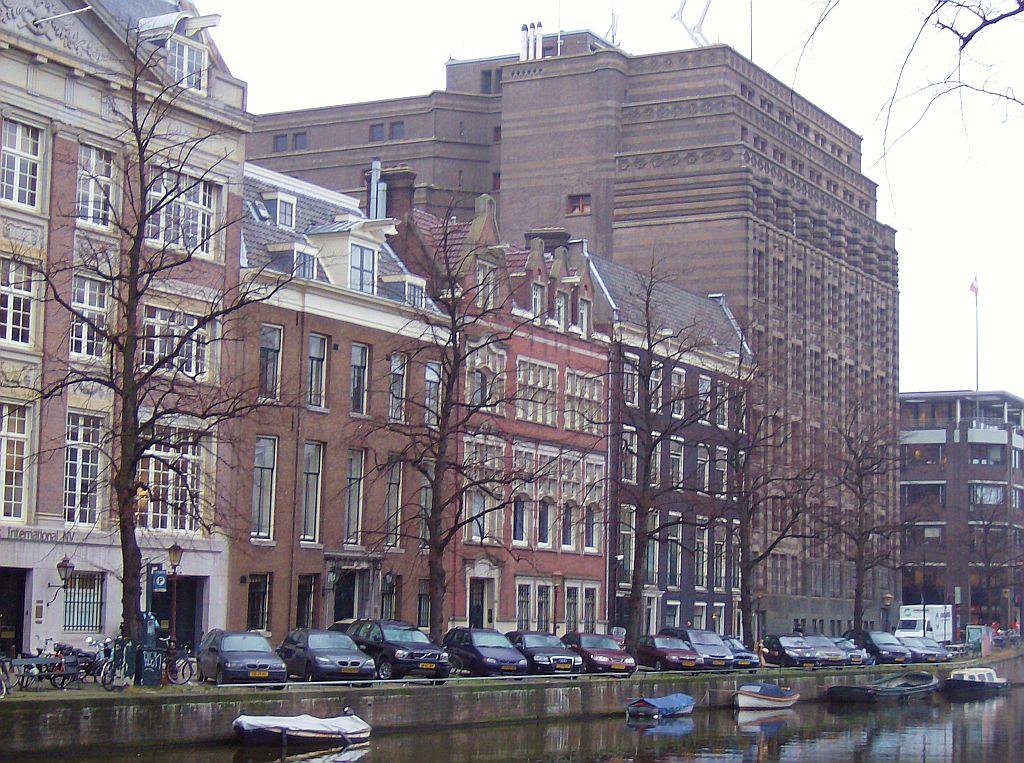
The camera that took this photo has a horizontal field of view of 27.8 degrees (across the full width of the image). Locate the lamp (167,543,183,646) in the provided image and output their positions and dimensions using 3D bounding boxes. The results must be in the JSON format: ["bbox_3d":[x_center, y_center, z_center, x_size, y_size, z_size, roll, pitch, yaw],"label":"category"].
[{"bbox_3d":[-8.906,6.118,54.444,0.420,3.710,0.420,-3,-8,30],"label":"lamp"}]

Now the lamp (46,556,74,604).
[{"bbox_3d":[-13.196,5.806,60.452,0.928,1.453,0.517,-2,-7,28],"label":"lamp"}]

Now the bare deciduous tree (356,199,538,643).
[{"bbox_3d":[-2.045,1.678,64.235,5.500,14.990,5.500,1,-7,0],"label":"bare deciduous tree"}]

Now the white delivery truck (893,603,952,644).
[{"bbox_3d":[24.818,15.024,124.135,2.000,3.080,5.300,-3,-8,30],"label":"white delivery truck"}]

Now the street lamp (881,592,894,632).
[{"bbox_3d":[18.425,12.061,101.314,0.520,3.510,0.520,-3,-8,30],"label":"street lamp"}]

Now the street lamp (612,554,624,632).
[{"bbox_3d":[4.975,10.570,96.882,0.500,4.900,0.450,-2,-7,27],"label":"street lamp"}]

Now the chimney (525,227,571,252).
[{"bbox_3d":[1.601,-6.292,93.186,1.950,1.400,0.750,-3,-8,29],"label":"chimney"}]

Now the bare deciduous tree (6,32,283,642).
[{"bbox_3d":[-9.196,-0.668,51.610,6.800,16.530,6.800,-3,-8,30],"label":"bare deciduous tree"}]

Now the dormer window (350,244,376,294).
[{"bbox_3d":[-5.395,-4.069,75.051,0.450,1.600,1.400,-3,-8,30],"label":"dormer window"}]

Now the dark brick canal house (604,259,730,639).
[{"bbox_3d":[5.862,3.117,77.968,4.604,15.680,4.604,1,-7,0],"label":"dark brick canal house"}]

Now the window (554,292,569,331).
[{"bbox_3d":[2.173,-3.284,97.211,0.500,1.780,1.350,-2,-7,27],"label":"window"}]

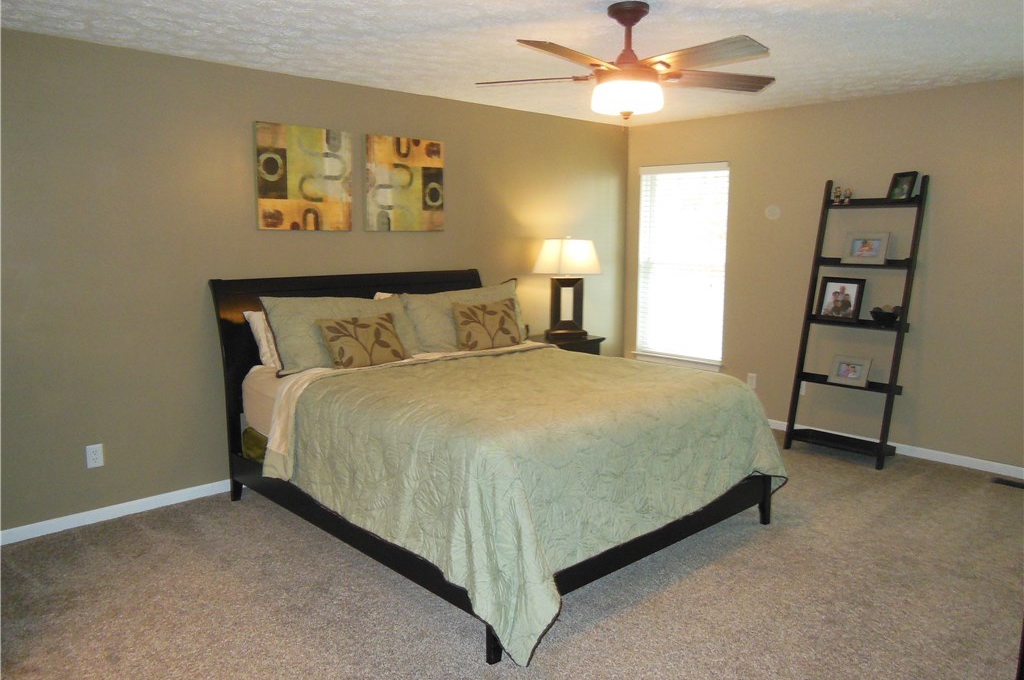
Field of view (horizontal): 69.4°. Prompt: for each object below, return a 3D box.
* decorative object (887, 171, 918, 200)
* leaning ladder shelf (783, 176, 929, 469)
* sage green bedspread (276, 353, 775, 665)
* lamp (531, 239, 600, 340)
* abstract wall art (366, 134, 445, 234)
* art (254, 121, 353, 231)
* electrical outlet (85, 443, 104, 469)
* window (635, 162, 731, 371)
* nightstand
[{"bbox_3d":[2.603,-1.016,4.925,0.018,0.208,0.153,24,-10,-42],"label":"decorative object"},{"bbox_3d":[2.342,-0.153,5.056,0.470,1.896,0.690,-8,11,-43],"label":"leaning ladder shelf"},{"bbox_3d":[0.083,0.550,3.824,2.120,0.685,1.960,-8,11,-43],"label":"sage green bedspread"},{"bbox_3d":[0.424,-0.408,5.797,0.410,0.808,0.400,-3,9,-23],"label":"lamp"},{"bbox_3d":[-0.710,-1.044,4.985,0.630,0.617,0.040,-8,11,-43],"label":"abstract wall art"},{"bbox_3d":[-1.241,-0.963,4.439,0.613,0.607,0.034,-8,12,-43],"label":"art"},{"bbox_3d":[-2.173,0.610,3.860,0.073,0.116,0.008,-8,11,-43],"label":"electrical outlet"},{"bbox_3d":[1.420,-0.667,6.290,0.060,1.615,0.880,-8,11,-43],"label":"window"},{"bbox_3d":[0.372,0.333,5.886,0.600,0.687,0.460,-8,11,-43],"label":"nightstand"}]

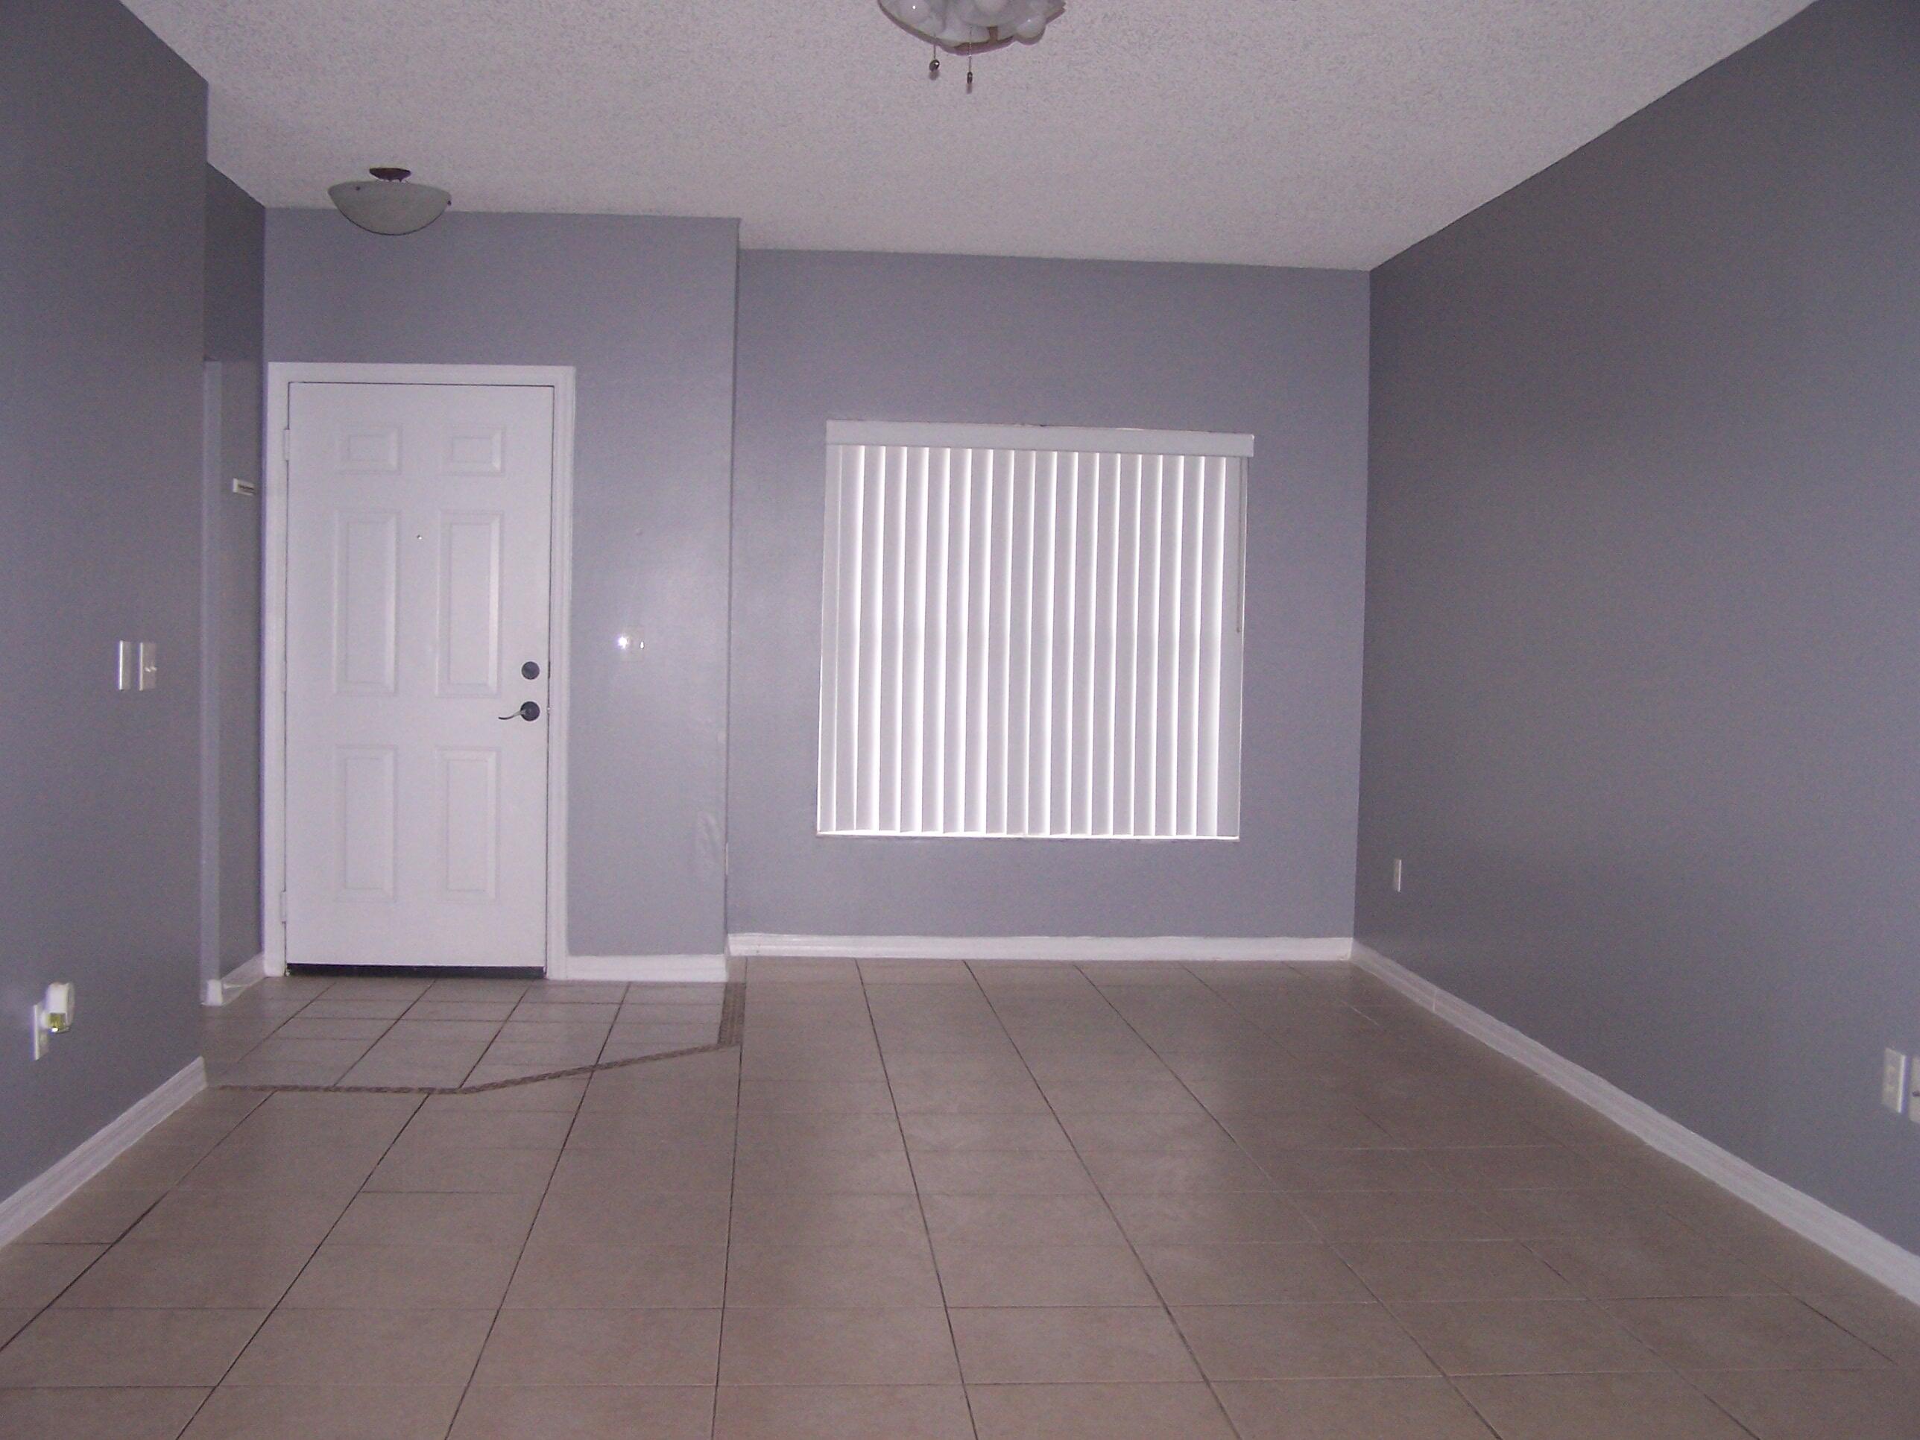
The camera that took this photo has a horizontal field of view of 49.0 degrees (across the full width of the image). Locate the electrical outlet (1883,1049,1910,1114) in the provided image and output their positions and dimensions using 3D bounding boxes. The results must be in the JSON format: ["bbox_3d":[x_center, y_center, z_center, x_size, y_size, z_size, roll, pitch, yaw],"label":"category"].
[{"bbox_3d":[1.865,0.721,4.209,0.008,0.116,0.072,1,3,-5],"label":"electrical outlet"}]

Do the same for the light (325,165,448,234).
[{"bbox_3d":[-1.777,-1.620,6.612,0.385,0.197,0.385,1,3,-5],"label":"light"}]

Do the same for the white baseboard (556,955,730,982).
[{"bbox_3d":[-1.103,0.878,7.455,0.560,0.090,0.016,1,3,-5],"label":"white baseboard"}]

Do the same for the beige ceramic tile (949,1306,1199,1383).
[{"bbox_3d":[0.199,1.119,3.776,0.407,0.010,0.402,1,3,-5],"label":"beige ceramic tile"}]

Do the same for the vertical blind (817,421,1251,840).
[{"bbox_3d":[0.288,-0.329,8.025,1.623,1.550,0.100,1,3,-5],"label":"vertical blind"}]

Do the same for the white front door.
[{"bbox_3d":[-1.885,-0.144,7.367,0.905,2.040,0.045,1,3,-5],"label":"white front door"}]

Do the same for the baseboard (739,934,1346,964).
[{"bbox_3d":[0.324,0.882,8.059,2.390,0.090,0.016,1,3,-5],"label":"baseboard"}]

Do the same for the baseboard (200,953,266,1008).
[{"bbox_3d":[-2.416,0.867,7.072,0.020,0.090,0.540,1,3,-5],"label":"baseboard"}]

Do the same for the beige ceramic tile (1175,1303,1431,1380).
[{"bbox_3d":[0.611,1.126,3.817,0.407,0.010,0.402,1,3,-5],"label":"beige ceramic tile"}]

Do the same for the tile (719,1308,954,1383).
[{"bbox_3d":[-0.214,1.112,3.740,0.407,0.010,0.402,1,3,-5],"label":"tile"}]

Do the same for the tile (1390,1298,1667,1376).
[{"bbox_3d":[1.022,1.133,3.858,0.407,0.010,0.402,1,3,-5],"label":"tile"}]

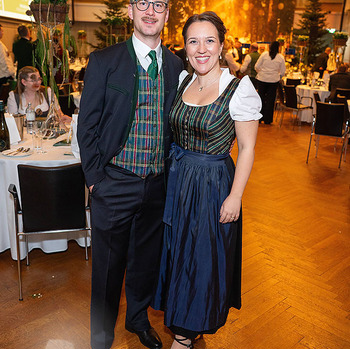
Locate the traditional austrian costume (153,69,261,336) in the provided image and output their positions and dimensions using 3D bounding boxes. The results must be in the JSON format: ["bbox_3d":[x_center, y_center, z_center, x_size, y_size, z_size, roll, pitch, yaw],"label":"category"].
[{"bbox_3d":[0.114,0.163,2.037,0.470,1.310,0.410,8,18,19],"label":"traditional austrian costume"}]

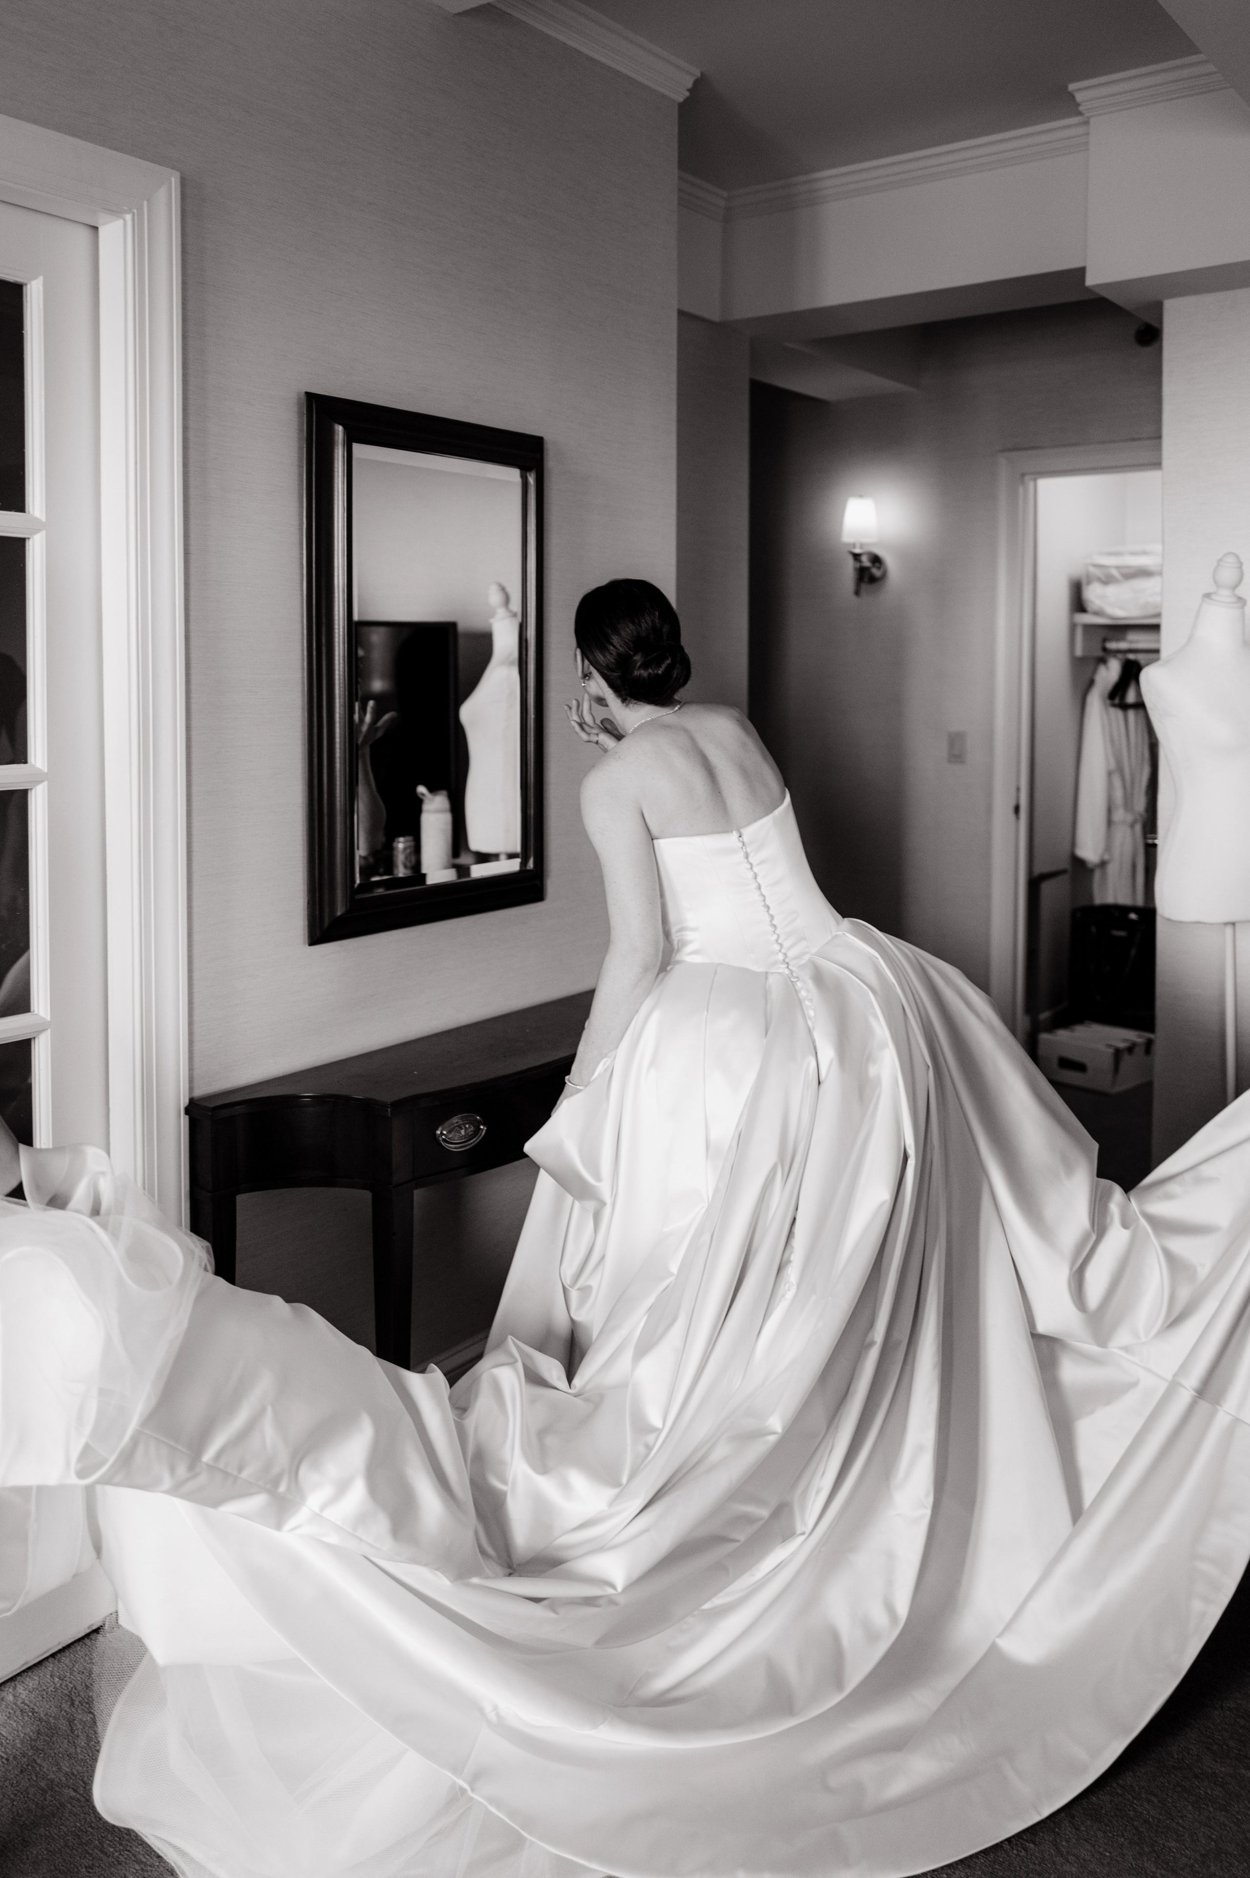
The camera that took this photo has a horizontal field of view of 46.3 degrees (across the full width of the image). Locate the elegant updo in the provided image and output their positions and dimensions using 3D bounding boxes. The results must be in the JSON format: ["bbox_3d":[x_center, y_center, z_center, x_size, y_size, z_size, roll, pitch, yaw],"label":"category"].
[{"bbox_3d":[0.014,-0.507,2.490,0.175,0.200,0.215,-7,-7,-37],"label":"elegant updo"}]

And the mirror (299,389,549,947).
[{"bbox_3d":[-0.335,-0.480,2.613,0.045,0.905,0.570,2,6,37],"label":"mirror"}]

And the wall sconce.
[{"bbox_3d":[0.855,-1.412,5.248,0.150,0.360,0.200,5,8,37],"label":"wall sconce"}]

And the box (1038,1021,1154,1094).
[{"bbox_3d":[1.678,0.420,5.173,0.290,0.160,0.270,-5,8,-43],"label":"box"}]

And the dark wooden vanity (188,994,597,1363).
[{"bbox_3d":[-0.234,0.585,2.575,0.310,0.800,1.060,5,8,37],"label":"dark wooden vanity"}]

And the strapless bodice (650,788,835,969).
[{"bbox_3d":[0.197,-0.103,2.460,0.270,0.280,0.230,-14,-13,-24],"label":"strapless bodice"}]

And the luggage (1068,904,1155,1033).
[{"bbox_3d":[1.878,0.164,5.420,0.390,0.580,0.250,5,8,37],"label":"luggage"}]

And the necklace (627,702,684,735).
[{"bbox_3d":[0.034,-0.361,2.500,0.130,0.075,0.130,-10,-17,-30],"label":"necklace"}]

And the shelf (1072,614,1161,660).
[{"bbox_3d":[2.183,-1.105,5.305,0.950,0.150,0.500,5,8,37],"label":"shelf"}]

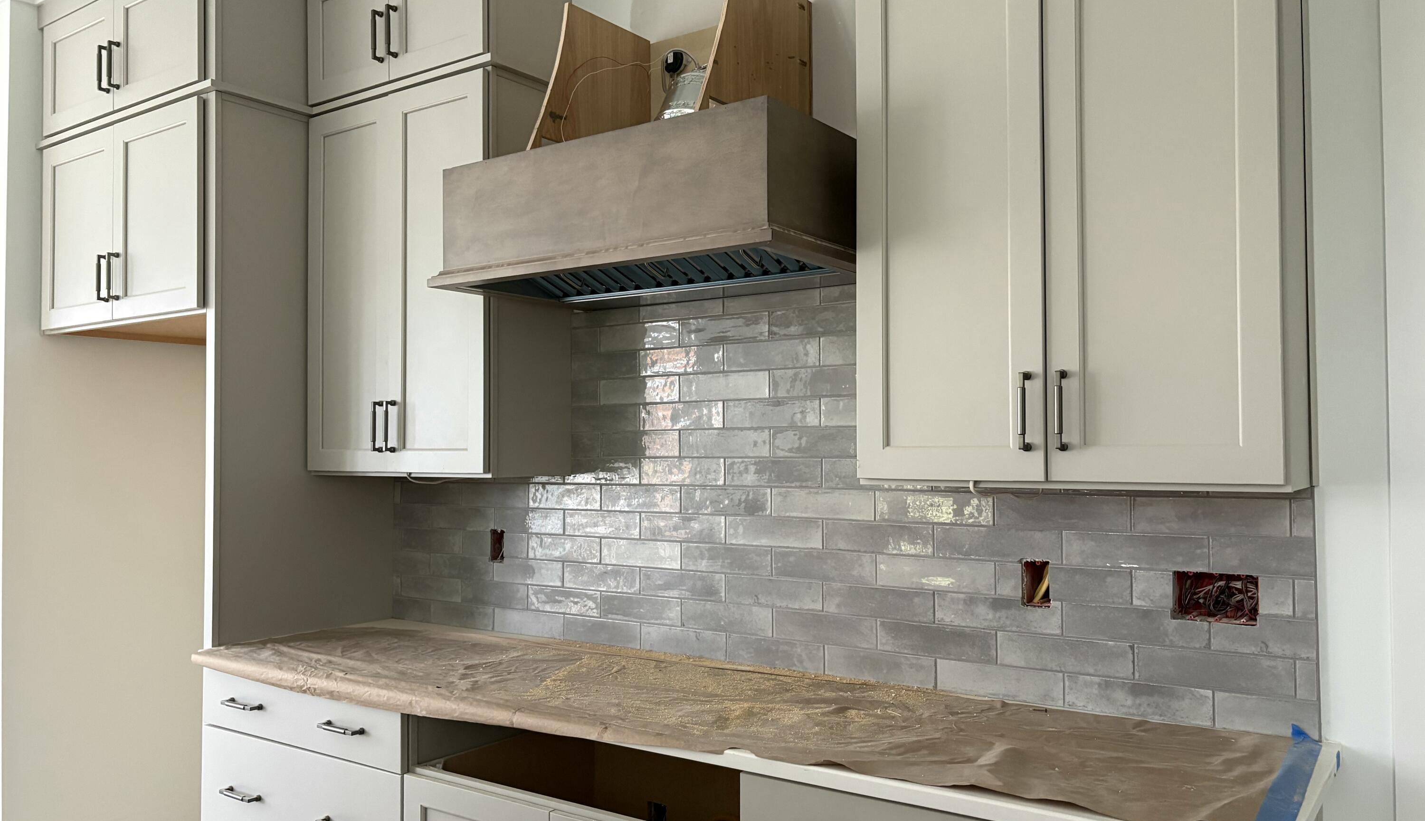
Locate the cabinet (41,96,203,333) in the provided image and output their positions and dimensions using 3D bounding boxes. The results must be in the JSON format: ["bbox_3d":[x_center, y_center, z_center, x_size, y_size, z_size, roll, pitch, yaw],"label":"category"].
[{"bbox_3d":[-1.648,-0.566,3.539,1.006,0.612,0.646,-2,-2,35],"label":"cabinet"}]

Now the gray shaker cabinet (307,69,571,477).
[{"bbox_3d":[-0.801,-0.351,3.127,0.763,1.079,0.327,-2,-2,35],"label":"gray shaker cabinet"}]

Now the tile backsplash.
[{"bbox_3d":[0.041,0.168,2.712,2.605,0.931,0.009,-2,-2,35],"label":"tile backsplash"}]

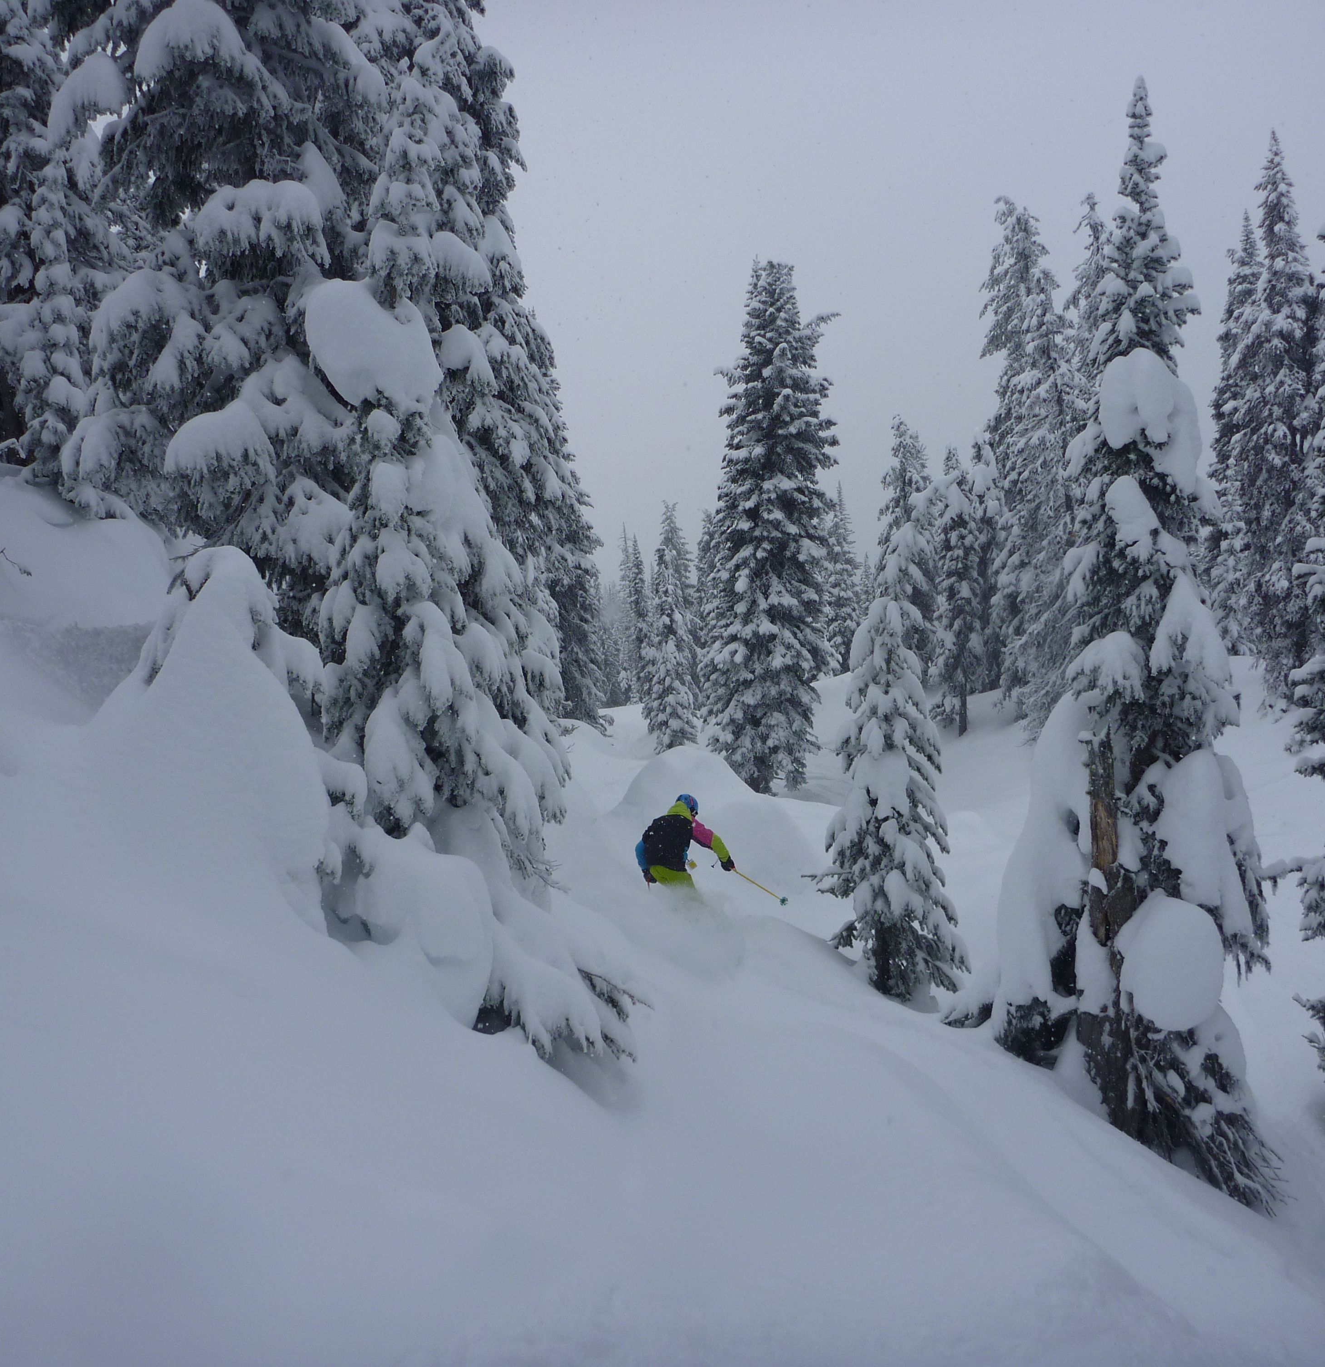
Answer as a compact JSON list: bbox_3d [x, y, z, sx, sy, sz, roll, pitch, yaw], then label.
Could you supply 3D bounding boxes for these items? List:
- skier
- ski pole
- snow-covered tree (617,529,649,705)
[{"bbox_3d":[0.225,1.804,15.000,0.850,1.400,0.700,0,0,30],"label":"skier"},{"bbox_3d":[0.989,2.109,15.453,0.080,0.080,1.130,0,-29,45],"label":"ski pole"},{"bbox_3d":[-1.147,-2.900,66.000,2.000,8.300,2.000,0,0,0],"label":"snow-covered tree"}]

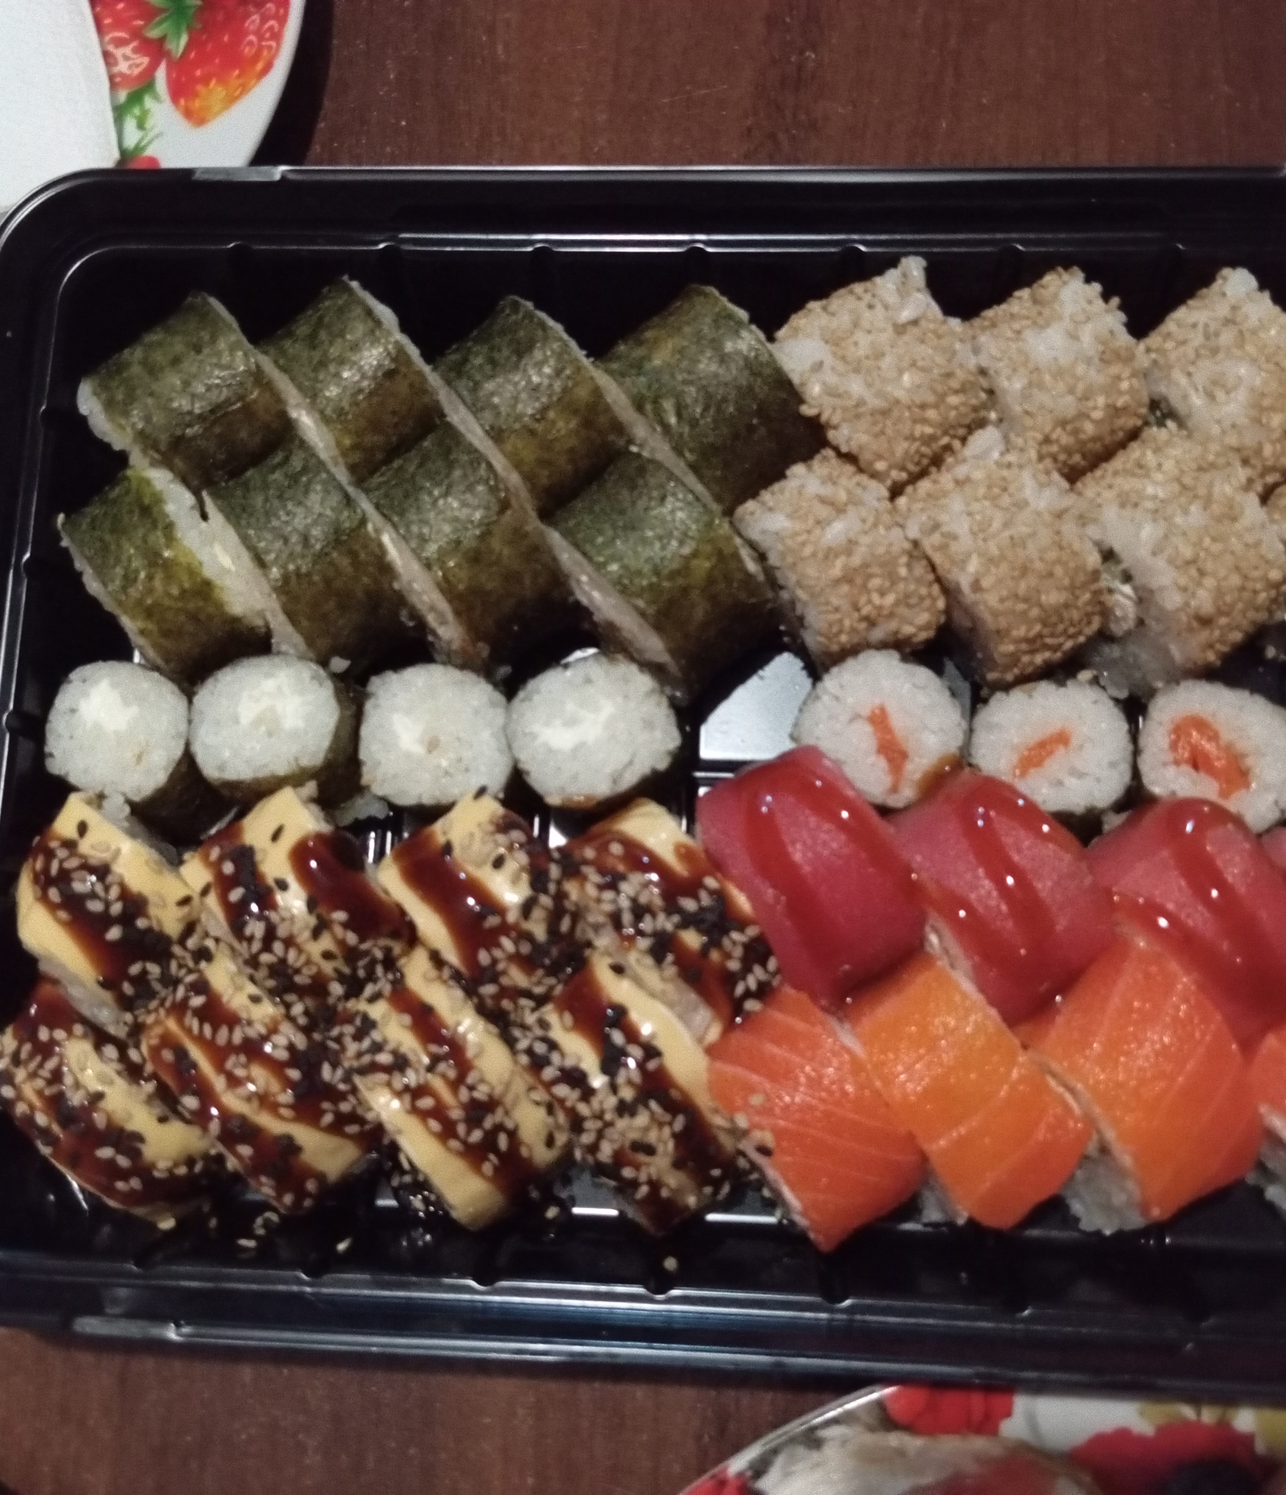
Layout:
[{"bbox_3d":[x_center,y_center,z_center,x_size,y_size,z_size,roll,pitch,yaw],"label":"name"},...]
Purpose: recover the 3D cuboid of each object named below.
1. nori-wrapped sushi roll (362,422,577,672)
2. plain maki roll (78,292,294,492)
[{"bbox_3d":[-0.037,-0.043,0.340,0.026,0.041,0.043,-34,78,-3],"label":"nori-wrapped sushi roll"},{"bbox_3d":[-0.089,-0.069,0.322,0.027,0.030,0.031,-35,79,-3],"label":"plain maki roll"}]

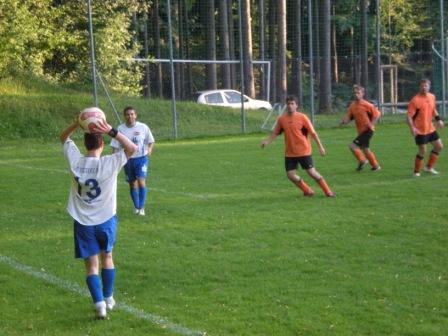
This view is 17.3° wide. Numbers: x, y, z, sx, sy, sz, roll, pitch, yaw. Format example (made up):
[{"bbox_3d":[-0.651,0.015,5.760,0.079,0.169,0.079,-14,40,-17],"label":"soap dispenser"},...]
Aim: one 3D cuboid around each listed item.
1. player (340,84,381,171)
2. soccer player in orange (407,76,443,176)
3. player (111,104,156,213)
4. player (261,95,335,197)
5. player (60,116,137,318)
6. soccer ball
[{"bbox_3d":[2.550,-0.749,27.500,0.620,1.600,0.520,1,5,30],"label":"player"},{"bbox_3d":[3.551,-0.708,26.000,0.600,1.710,0.500,-3,4,-14],"label":"soccer player in orange"},{"bbox_3d":[-1.378,-0.101,22.300,0.620,1.640,0.380,-2,4,-6],"label":"player"},{"bbox_3d":[1.161,-0.340,23.300,1.060,1.600,0.550,-1,4,13],"label":"player"},{"bbox_3d":[-1.078,0.426,12.700,0.600,1.700,0.520,0,4,20],"label":"player"},{"bbox_3d":[-1.103,-0.401,12.400,0.220,0.220,0.220,-2,4,0],"label":"soccer ball"}]

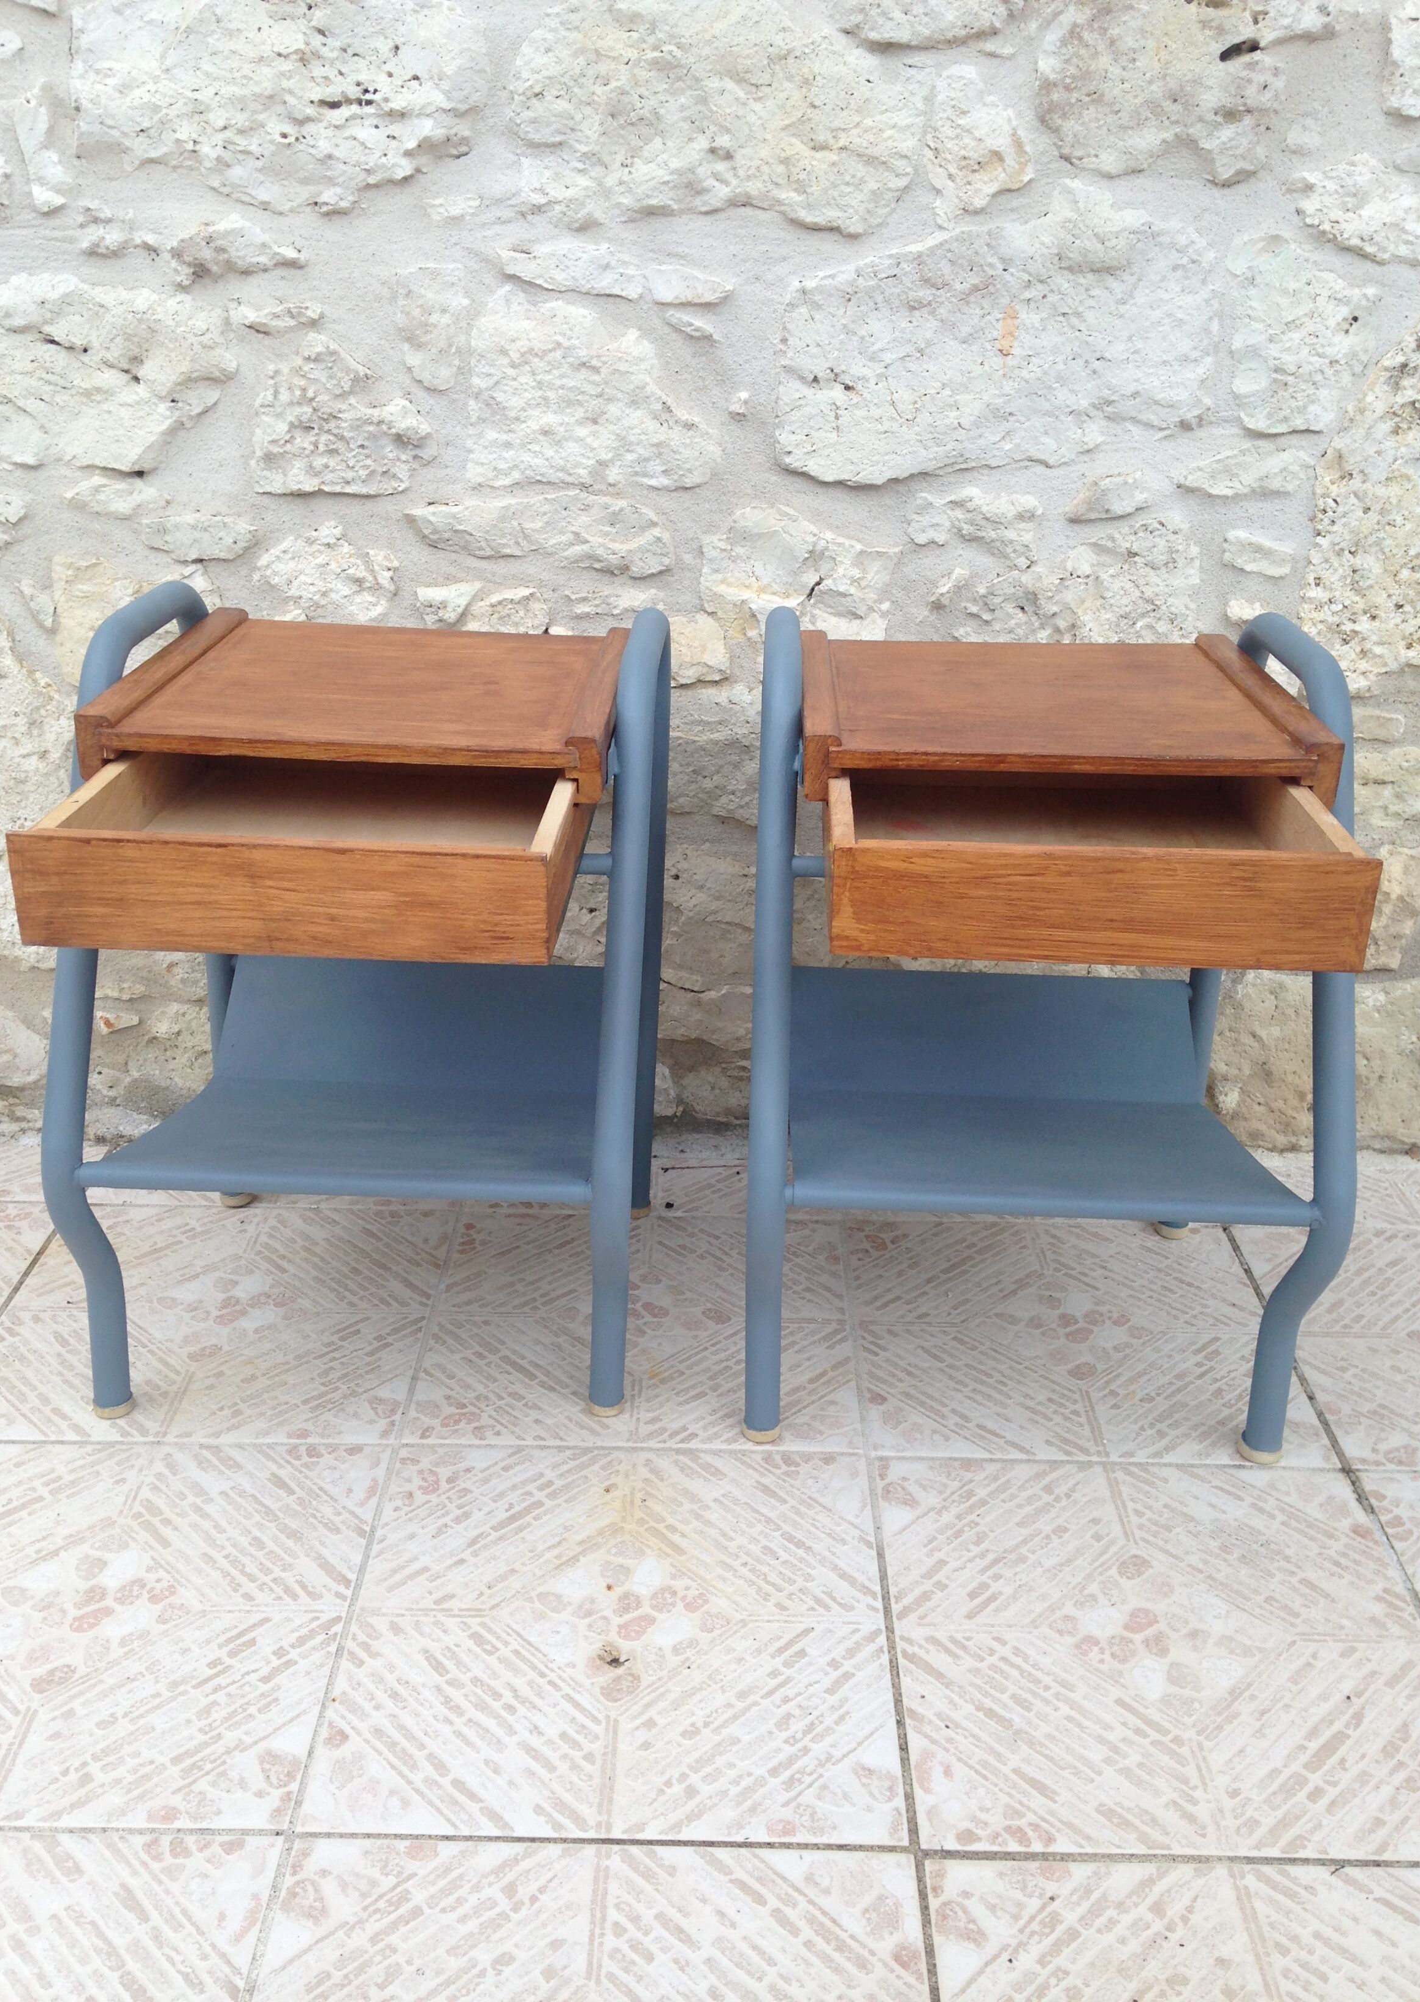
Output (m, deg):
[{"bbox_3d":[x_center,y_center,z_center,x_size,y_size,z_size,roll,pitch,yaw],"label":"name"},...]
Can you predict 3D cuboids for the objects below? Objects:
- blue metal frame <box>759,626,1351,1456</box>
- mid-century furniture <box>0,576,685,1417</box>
[{"bbox_3d":[0.229,0.018,1.409,0.392,0.559,0.449,2,23,1],"label":"blue metal frame"},{"bbox_3d":[-0.248,0.003,1.425,0.392,0.557,0.483,2,23,1],"label":"mid-century furniture"}]

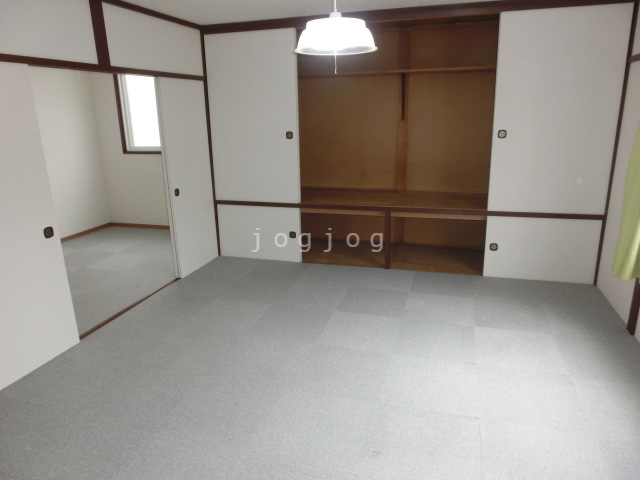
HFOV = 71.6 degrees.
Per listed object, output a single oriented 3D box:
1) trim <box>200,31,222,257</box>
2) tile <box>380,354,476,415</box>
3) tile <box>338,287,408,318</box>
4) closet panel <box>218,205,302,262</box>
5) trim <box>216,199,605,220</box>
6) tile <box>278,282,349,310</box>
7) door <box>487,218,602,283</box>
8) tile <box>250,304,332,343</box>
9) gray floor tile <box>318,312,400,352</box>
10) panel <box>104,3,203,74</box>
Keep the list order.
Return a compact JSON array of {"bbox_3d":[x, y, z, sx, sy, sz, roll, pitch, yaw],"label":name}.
[{"bbox_3d":[-1.077,-0.873,4.429,0.045,2.174,0.045,3,17,16],"label":"trim"},{"bbox_3d":[0.612,0.779,2.446,0.500,0.010,0.500,3,17,16],"label":"tile"},{"bbox_3d":[0.435,0.502,3.562,0.500,0.010,0.500,4,17,16],"label":"tile"},{"bbox_3d":[-0.622,-0.073,4.604,0.925,0.572,0.035,3,17,16],"label":"closet panel"},{"bbox_3d":[0.613,-0.284,4.093,3.521,0.043,0.050,3,17,16],"label":"trim"},{"bbox_3d":[-0.044,0.472,3.702,0.500,0.010,0.500,4,17,16],"label":"tile"},{"bbox_3d":[1.883,0.078,3.818,0.872,0.557,0.030,3,17,16],"label":"door"},{"bbox_3d":[-0.186,0.609,3.242,0.500,0.010,0.500,4,17,16],"label":"tile"},{"bbox_3d":[0.293,0.639,3.103,0.500,0.010,0.500,4,17,16],"label":"gray floor tile"},{"bbox_3d":[-1.325,-1.611,3.685,0.030,0.420,1.250,4,17,16],"label":"panel"}]

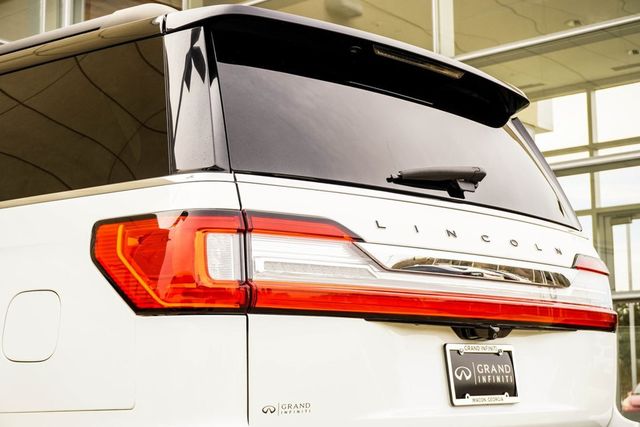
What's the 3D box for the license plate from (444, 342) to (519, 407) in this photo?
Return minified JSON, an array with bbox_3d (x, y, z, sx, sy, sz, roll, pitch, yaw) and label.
[{"bbox_3d":[0.438,0.436,3.072,0.020,0.161,0.312,-16,-17,41],"label":"license plate"}]

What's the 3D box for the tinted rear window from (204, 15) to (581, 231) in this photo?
[{"bbox_3d":[0.303,-0.215,3.288,1.570,0.480,0.130,8,-34,-46],"label":"tinted rear window"}]

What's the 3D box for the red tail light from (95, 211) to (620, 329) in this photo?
[{"bbox_3d":[0.288,0.205,3.231,0.460,0.260,1.900,-8,-11,42],"label":"red tail light"}]

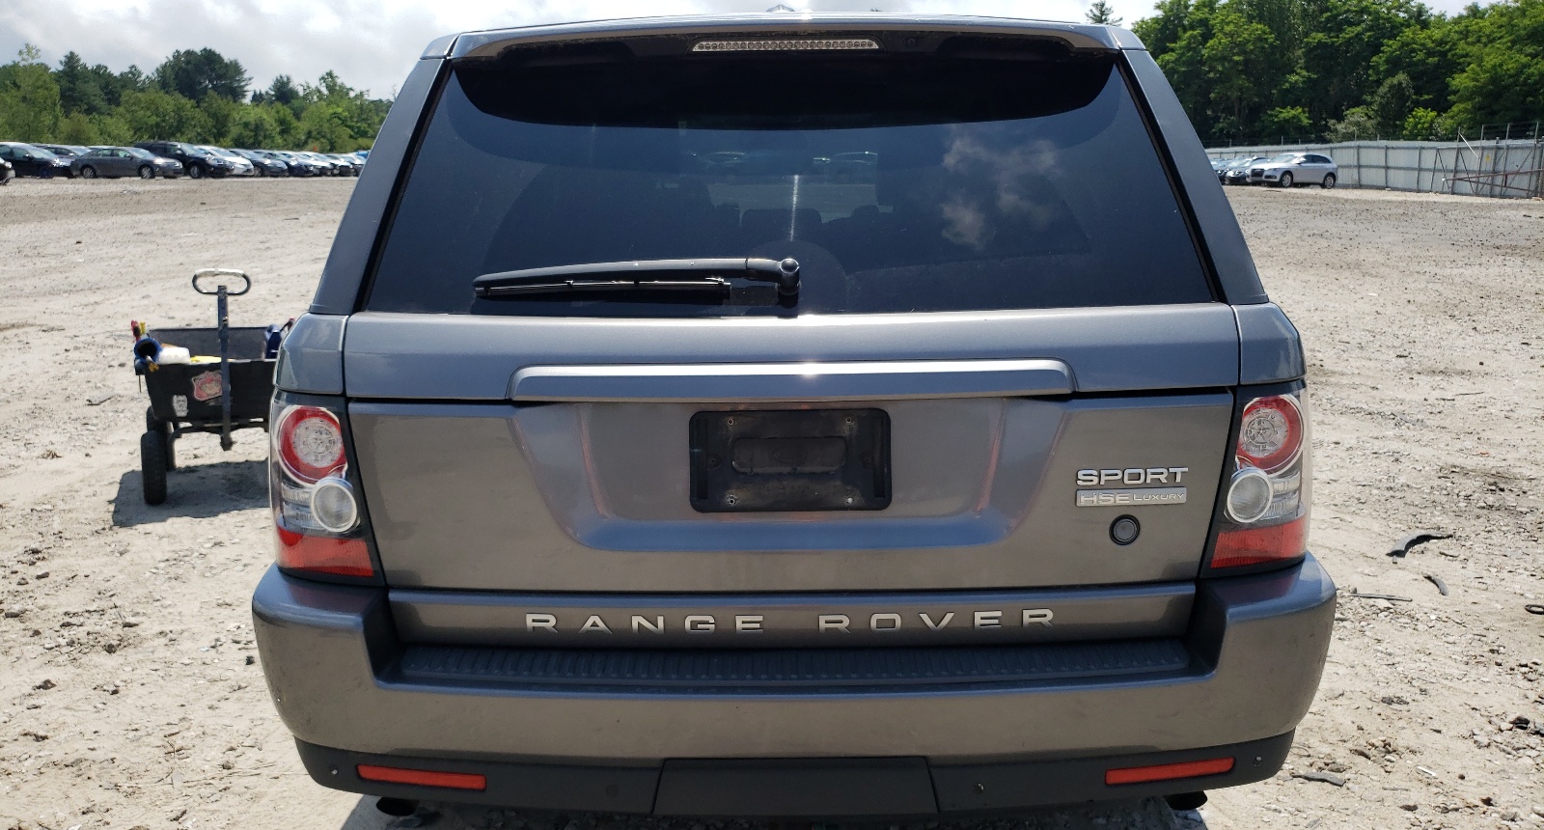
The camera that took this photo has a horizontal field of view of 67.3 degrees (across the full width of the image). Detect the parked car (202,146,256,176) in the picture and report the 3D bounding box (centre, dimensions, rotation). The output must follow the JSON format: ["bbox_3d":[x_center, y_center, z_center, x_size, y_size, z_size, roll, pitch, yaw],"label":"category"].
[{"bbox_3d":[-29.000,-13.012,59.600,4.500,1.510,1.770,1,13,5],"label":"parked car"}]

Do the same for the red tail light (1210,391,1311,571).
[{"bbox_3d":[0.810,0.100,1.971,0.235,0.320,0.200,-1,13,-4],"label":"red tail light"}]

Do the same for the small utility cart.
[{"bbox_3d":[-2.560,-0.199,5.555,0.740,1.020,1.120,-4,14,-19],"label":"small utility cart"}]

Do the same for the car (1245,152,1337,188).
[{"bbox_3d":[25.300,-11.836,56.172,4.630,1.650,1.890,-6,14,-25],"label":"car"}]

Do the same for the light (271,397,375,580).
[{"bbox_3d":[-0.735,0.095,1.867,0.260,0.300,0.230,0,13,0],"label":"light"}]

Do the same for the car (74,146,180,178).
[{"bbox_3d":[-31.100,-12.174,55.891,4.800,1.470,1.820,0,13,0],"label":"car"}]

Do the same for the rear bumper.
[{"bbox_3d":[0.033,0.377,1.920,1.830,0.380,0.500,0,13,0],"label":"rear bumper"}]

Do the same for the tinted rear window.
[{"bbox_3d":[0.030,-0.381,1.851,1.320,0.450,0.090,0,-15,0],"label":"tinted rear window"}]

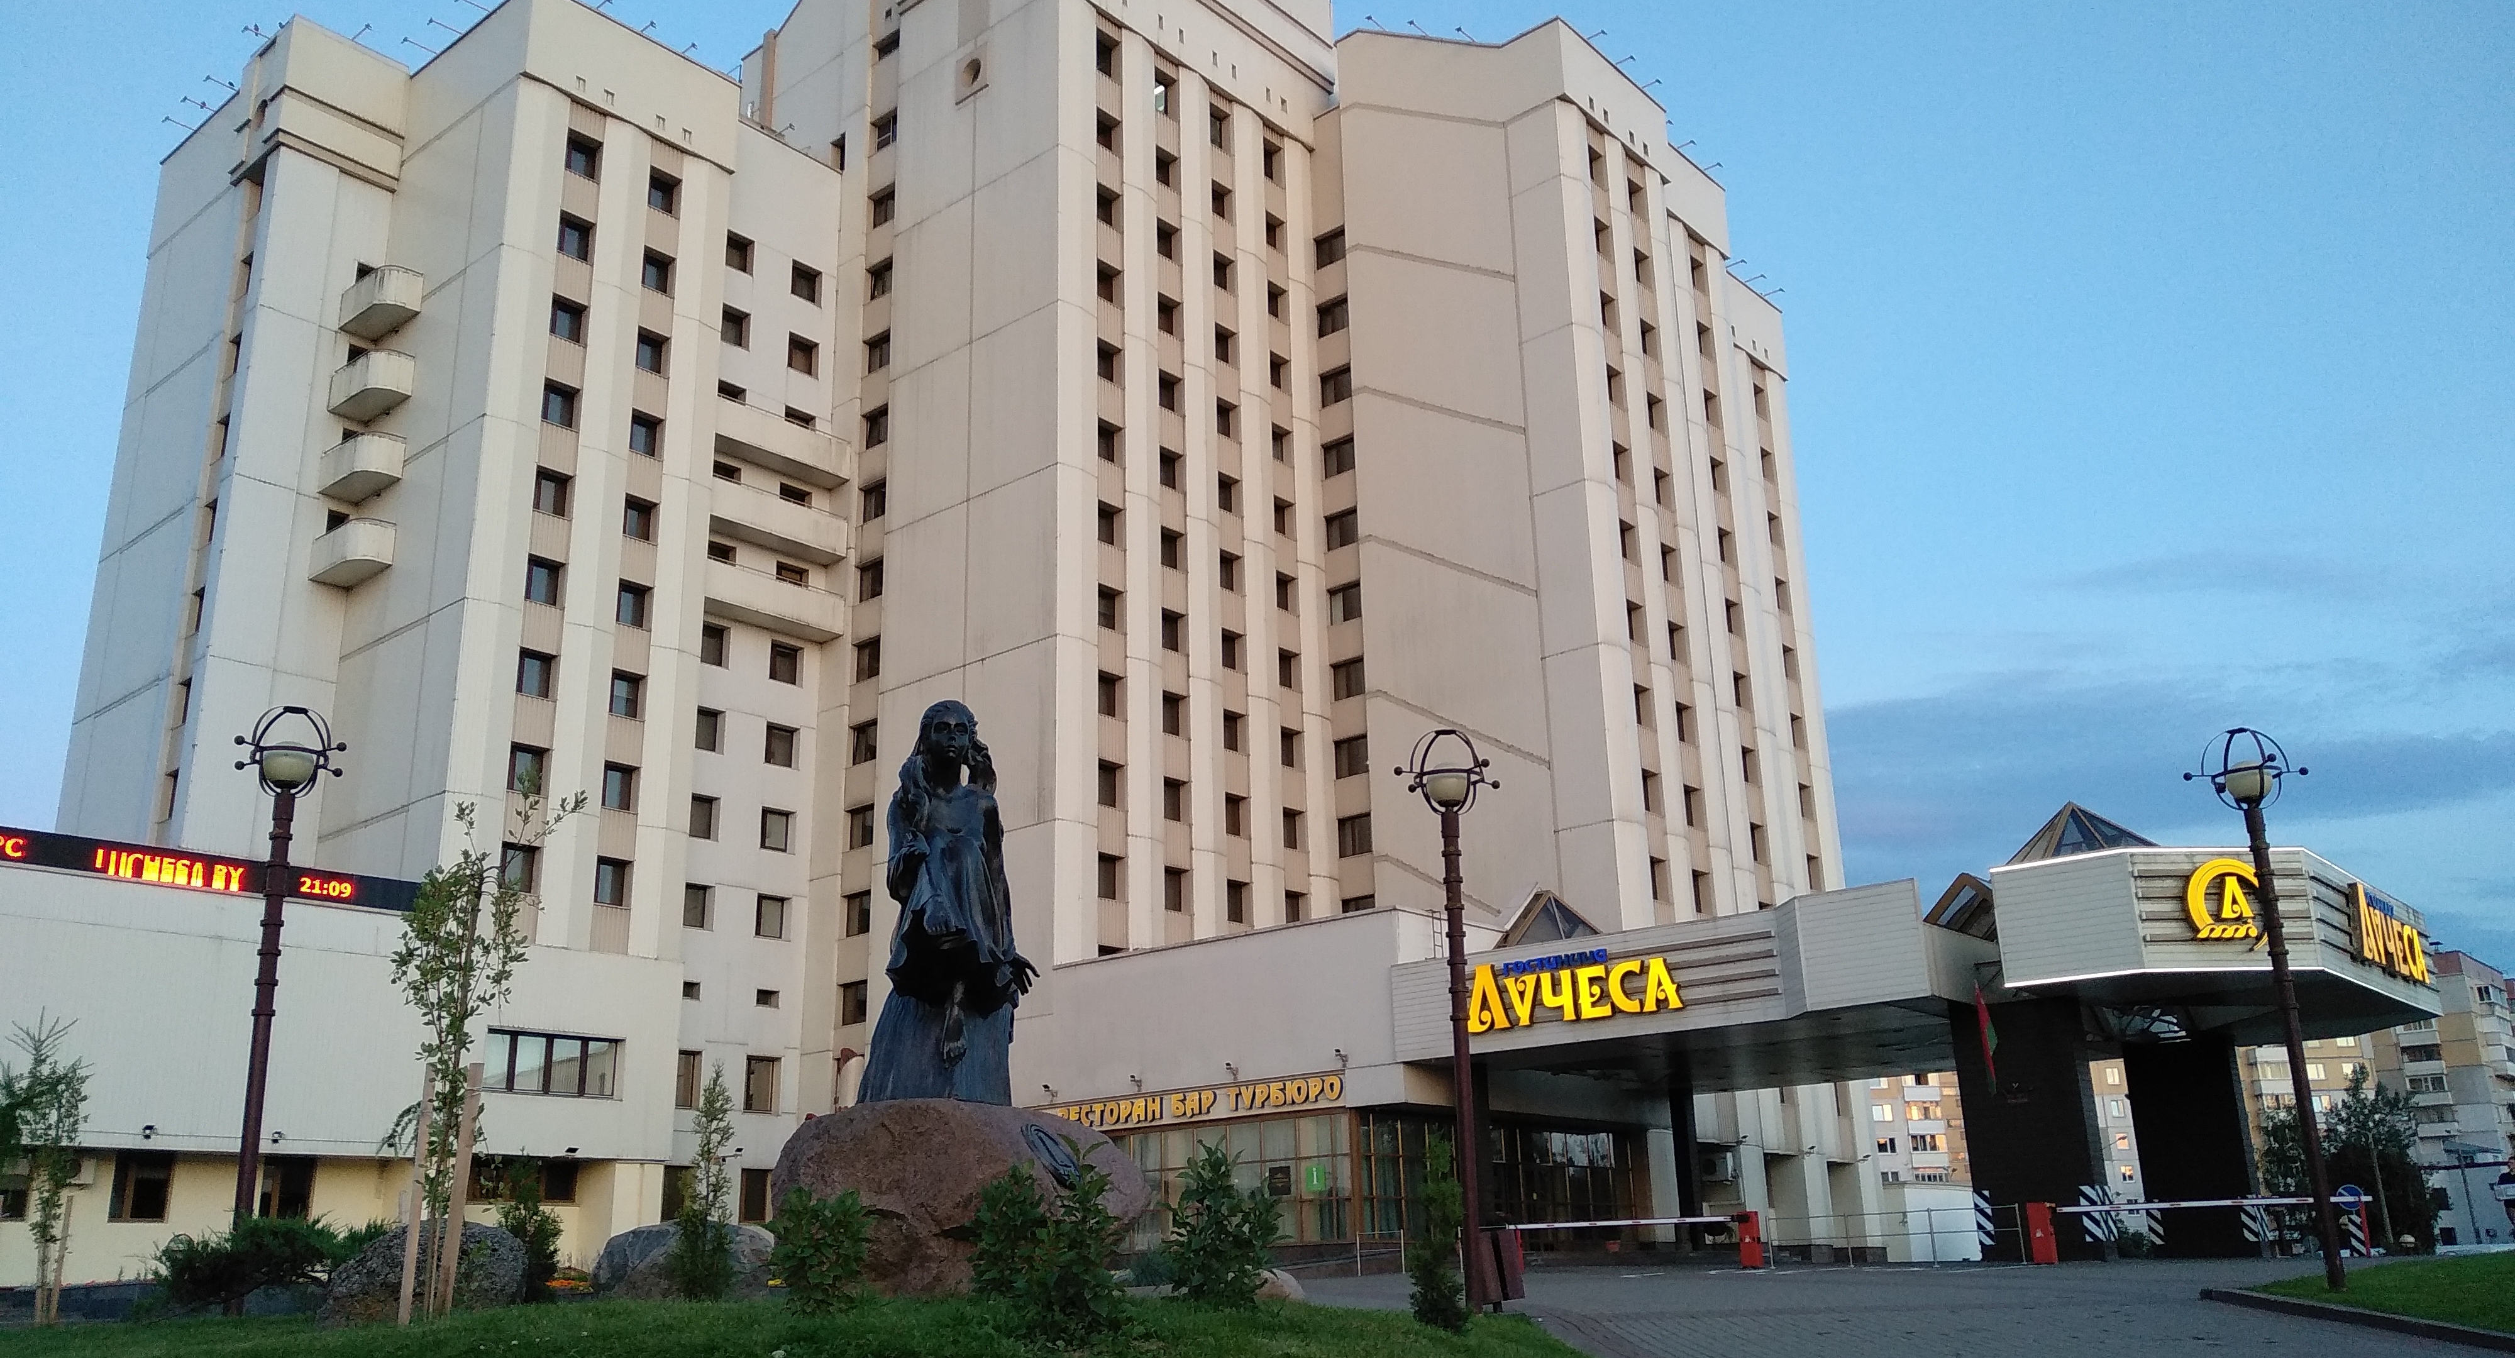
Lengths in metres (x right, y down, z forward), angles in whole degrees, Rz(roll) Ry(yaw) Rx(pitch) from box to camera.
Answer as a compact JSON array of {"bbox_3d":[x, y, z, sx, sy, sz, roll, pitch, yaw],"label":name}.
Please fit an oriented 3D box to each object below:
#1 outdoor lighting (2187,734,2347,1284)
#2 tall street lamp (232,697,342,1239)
[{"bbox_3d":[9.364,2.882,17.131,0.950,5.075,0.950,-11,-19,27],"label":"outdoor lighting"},{"bbox_3d":[-8.293,2.654,15.785,0.950,5.075,0.950,7,-19,-27],"label":"tall street lamp"}]

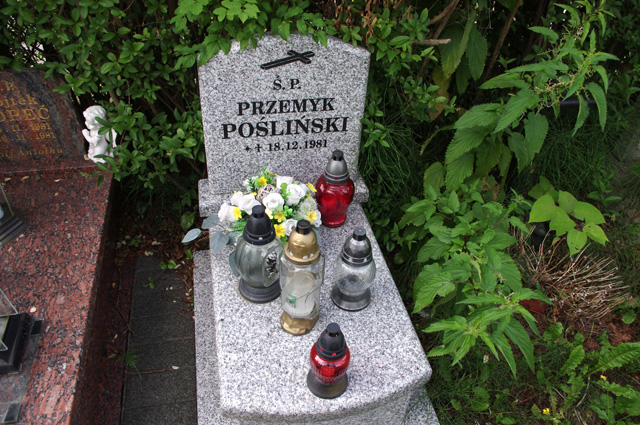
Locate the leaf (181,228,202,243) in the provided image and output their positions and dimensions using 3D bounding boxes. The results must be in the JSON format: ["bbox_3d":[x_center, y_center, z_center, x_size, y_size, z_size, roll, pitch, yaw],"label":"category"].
[{"bbox_3d":[-0.377,0.071,1.409,0.064,0.015,0.027,-32,71,-24],"label":"leaf"}]

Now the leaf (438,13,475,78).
[{"bbox_3d":[0.417,-0.523,1.502,0.092,0.217,0.030,17,41,8],"label":"leaf"}]

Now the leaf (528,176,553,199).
[{"bbox_3d":[0.845,-0.088,1.837,0.090,0.025,0.077,-36,62,-7],"label":"leaf"}]

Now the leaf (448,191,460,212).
[{"bbox_3d":[0.427,-0.035,1.520,0.030,0.015,0.076,-2,67,8],"label":"leaf"}]

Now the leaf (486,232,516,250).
[{"bbox_3d":[0.563,0.088,1.480,0.089,0.020,0.066,1,61,11],"label":"leaf"}]

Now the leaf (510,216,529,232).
[{"bbox_3d":[0.629,0.038,1.499,0.027,0.015,0.069,-37,61,-10],"label":"leaf"}]

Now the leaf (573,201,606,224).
[{"bbox_3d":[0.992,0.003,1.759,0.111,0.025,0.088,24,70,25],"label":"leaf"}]

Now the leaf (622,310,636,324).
[{"bbox_3d":[1.059,0.360,1.639,0.047,0.015,0.040,-33,53,-12],"label":"leaf"}]

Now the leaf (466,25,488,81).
[{"bbox_3d":[0.501,-0.506,1.521,0.063,0.179,0.025,2,37,23],"label":"leaf"}]

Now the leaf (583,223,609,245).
[{"bbox_3d":[0.999,0.080,1.728,0.054,0.025,0.092,-36,58,-7],"label":"leaf"}]

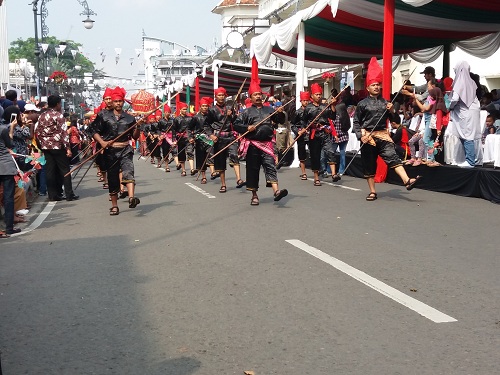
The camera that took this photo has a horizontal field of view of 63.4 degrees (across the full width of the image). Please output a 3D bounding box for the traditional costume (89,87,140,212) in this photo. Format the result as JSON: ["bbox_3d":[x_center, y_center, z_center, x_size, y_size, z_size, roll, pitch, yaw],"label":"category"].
[{"bbox_3d":[-1.874,-0.510,5.600,0.670,1.720,0.530,-4,8,-21],"label":"traditional costume"}]

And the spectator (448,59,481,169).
[{"bbox_3d":[3.309,-1.100,6.250,0.470,1.600,0.370,-6,9,-37],"label":"spectator"}]

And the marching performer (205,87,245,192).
[{"bbox_3d":[-0.431,-0.799,6.820,0.580,1.790,0.500,-4,8,-21],"label":"marching performer"}]

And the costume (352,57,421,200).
[{"bbox_3d":[1.843,-0.780,5.550,0.630,1.950,0.700,-4,8,-21],"label":"costume"}]

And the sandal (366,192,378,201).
[{"bbox_3d":[1.722,0.125,5.680,0.110,0.090,0.260,2,7,20],"label":"sandal"}]

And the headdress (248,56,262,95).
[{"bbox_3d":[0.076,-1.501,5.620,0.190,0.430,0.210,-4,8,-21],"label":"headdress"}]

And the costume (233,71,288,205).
[{"bbox_3d":[0.145,-0.611,5.700,0.640,1.770,0.580,-4,8,-21],"label":"costume"}]

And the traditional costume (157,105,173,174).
[{"bbox_3d":[-2.241,-1.278,10.600,0.520,1.770,0.450,-4,8,-21],"label":"traditional costume"}]

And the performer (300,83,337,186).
[{"bbox_3d":[1.185,-0.927,7.050,0.560,1.780,0.460,-4,8,-21],"label":"performer"}]

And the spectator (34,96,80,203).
[{"bbox_3d":[-3.069,-0.625,6.450,0.550,1.670,0.380,0,7,7],"label":"spectator"}]

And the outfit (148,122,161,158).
[{"bbox_3d":[-2.929,-1.442,12.400,0.500,1.080,0.380,-4,8,-21],"label":"outfit"}]

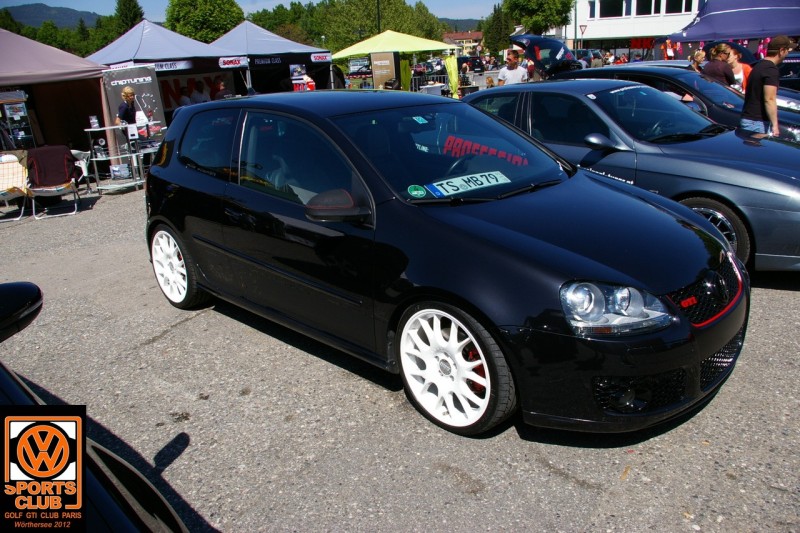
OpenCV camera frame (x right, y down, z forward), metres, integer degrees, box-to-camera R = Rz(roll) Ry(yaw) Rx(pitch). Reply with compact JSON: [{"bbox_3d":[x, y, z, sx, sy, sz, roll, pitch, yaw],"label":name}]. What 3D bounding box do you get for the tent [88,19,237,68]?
[{"bbox_3d":[-5.595,-4.013,13.846,3.050,3.140,3.050,8,20,33],"label":"tent"}]

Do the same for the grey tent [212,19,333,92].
[{"bbox_3d":[-4.000,-5.180,16.886,3.000,3.250,3.000,10,22,36],"label":"grey tent"}]

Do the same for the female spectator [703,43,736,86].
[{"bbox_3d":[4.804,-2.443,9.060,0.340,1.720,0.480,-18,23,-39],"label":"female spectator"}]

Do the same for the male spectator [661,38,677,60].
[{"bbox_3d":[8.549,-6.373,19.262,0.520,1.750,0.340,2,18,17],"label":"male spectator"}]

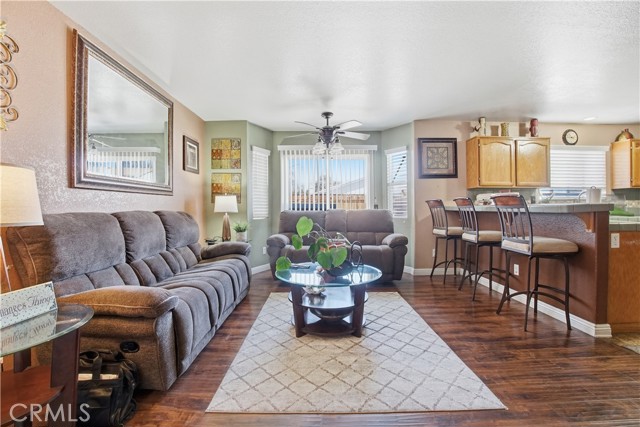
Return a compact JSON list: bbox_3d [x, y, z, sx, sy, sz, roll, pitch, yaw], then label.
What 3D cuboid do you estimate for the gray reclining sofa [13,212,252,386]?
[{"bbox_3d":[-1.301,0.522,2.523,0.920,1.050,2.060,0,2,-2],"label":"gray reclining sofa"}]

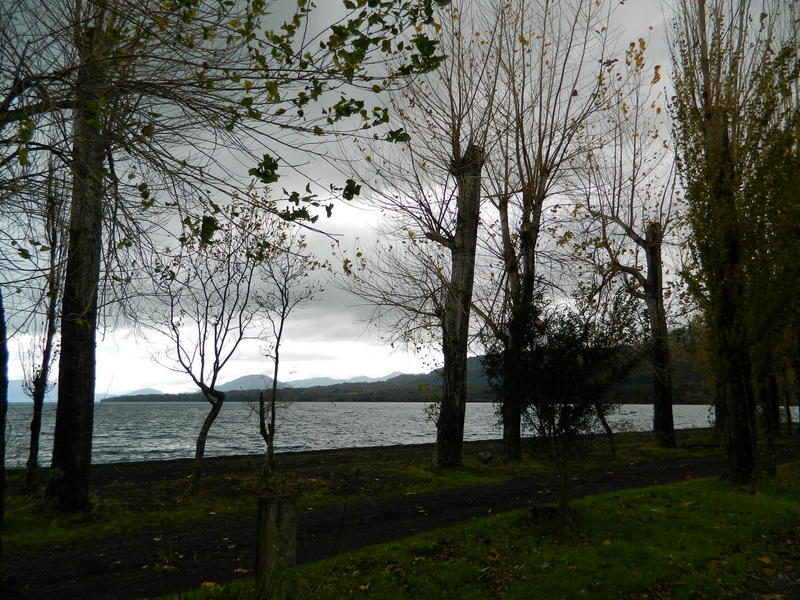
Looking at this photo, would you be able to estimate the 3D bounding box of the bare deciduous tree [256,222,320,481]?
[{"bbox_3d":[-2.495,1.018,12.920,1.472,5.522,1.308,2,-10,-12],"label":"bare deciduous tree"}]

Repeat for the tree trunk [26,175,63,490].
[{"bbox_3d":[-6.988,0.372,11.466,0.358,6.297,0.349,6,-12,-31],"label":"tree trunk"}]

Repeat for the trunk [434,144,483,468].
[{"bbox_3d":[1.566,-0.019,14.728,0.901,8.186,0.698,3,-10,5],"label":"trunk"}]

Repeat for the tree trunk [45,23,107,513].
[{"bbox_3d":[-5.092,-0.793,9.433,0.736,7.895,0.659,4,-11,-28],"label":"tree trunk"}]

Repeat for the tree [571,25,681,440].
[{"bbox_3d":[8.848,-2.568,22.550,3.875,15.887,3.488,-4,-11,24],"label":"tree"}]

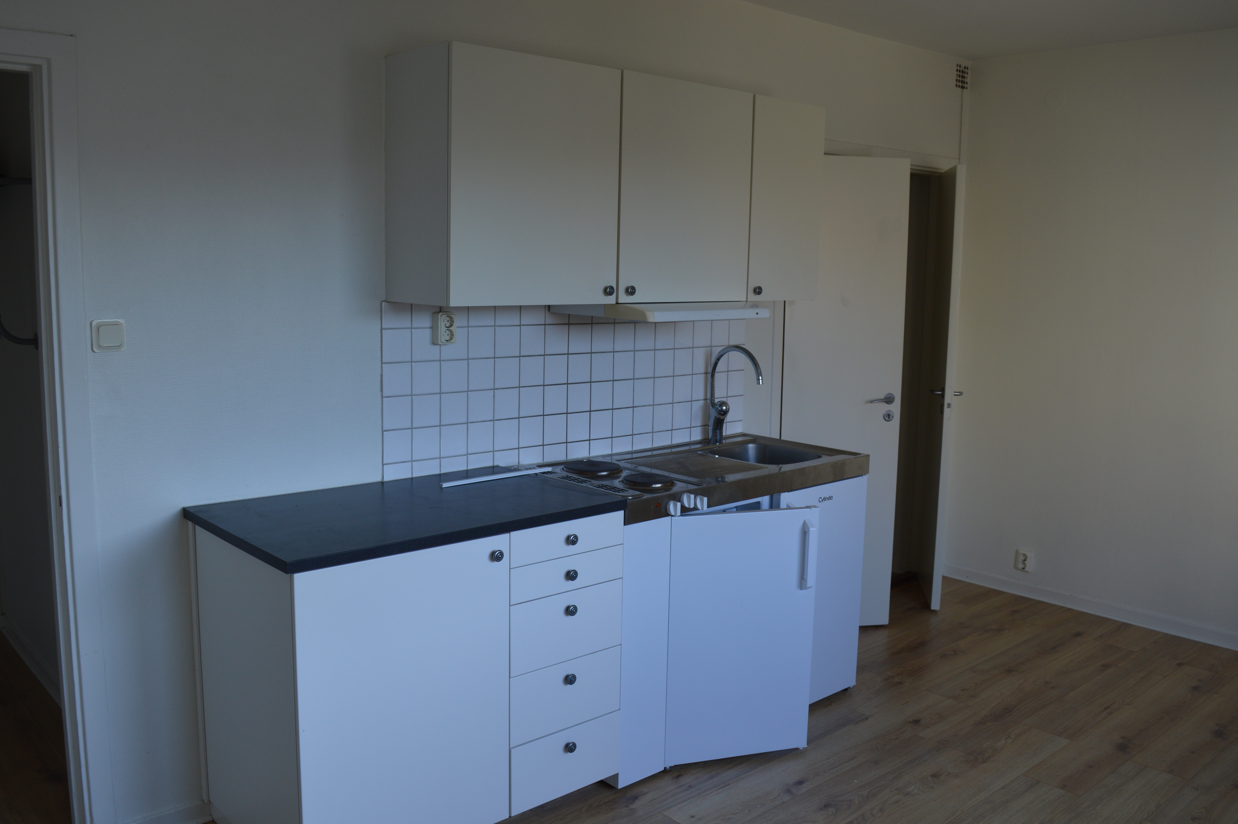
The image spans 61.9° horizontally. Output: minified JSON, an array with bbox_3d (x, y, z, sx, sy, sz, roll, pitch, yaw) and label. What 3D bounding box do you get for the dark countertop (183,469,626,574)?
[{"bbox_3d":[-0.562,0.267,2.816,0.997,0.028,0.642,-6,10,-41],"label":"dark countertop"}]

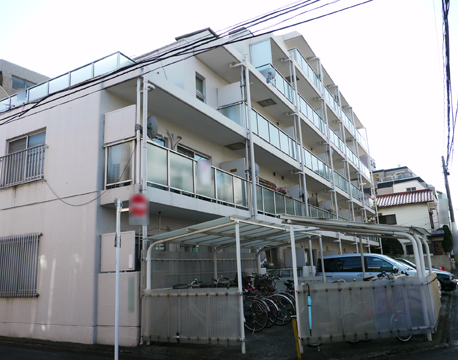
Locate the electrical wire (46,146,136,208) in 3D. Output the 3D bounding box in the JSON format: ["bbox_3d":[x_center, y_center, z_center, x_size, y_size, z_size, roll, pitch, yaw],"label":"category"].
[{"bbox_3d":[-3.364,0.042,9.100,3.120,1.120,0.120,-10,-15,29],"label":"electrical wire"}]

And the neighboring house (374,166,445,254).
[{"bbox_3d":[16.086,4.194,36.217,7.000,9.400,8.500,-10,-15,29],"label":"neighboring house"}]

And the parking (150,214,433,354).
[{"bbox_3d":[1.870,2.292,9.217,5.250,2.280,6.600,-10,-15,29],"label":"parking"}]

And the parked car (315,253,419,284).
[{"bbox_3d":[5.311,3.640,14.516,4.400,1.720,1.740,-10,-15,29],"label":"parked car"}]

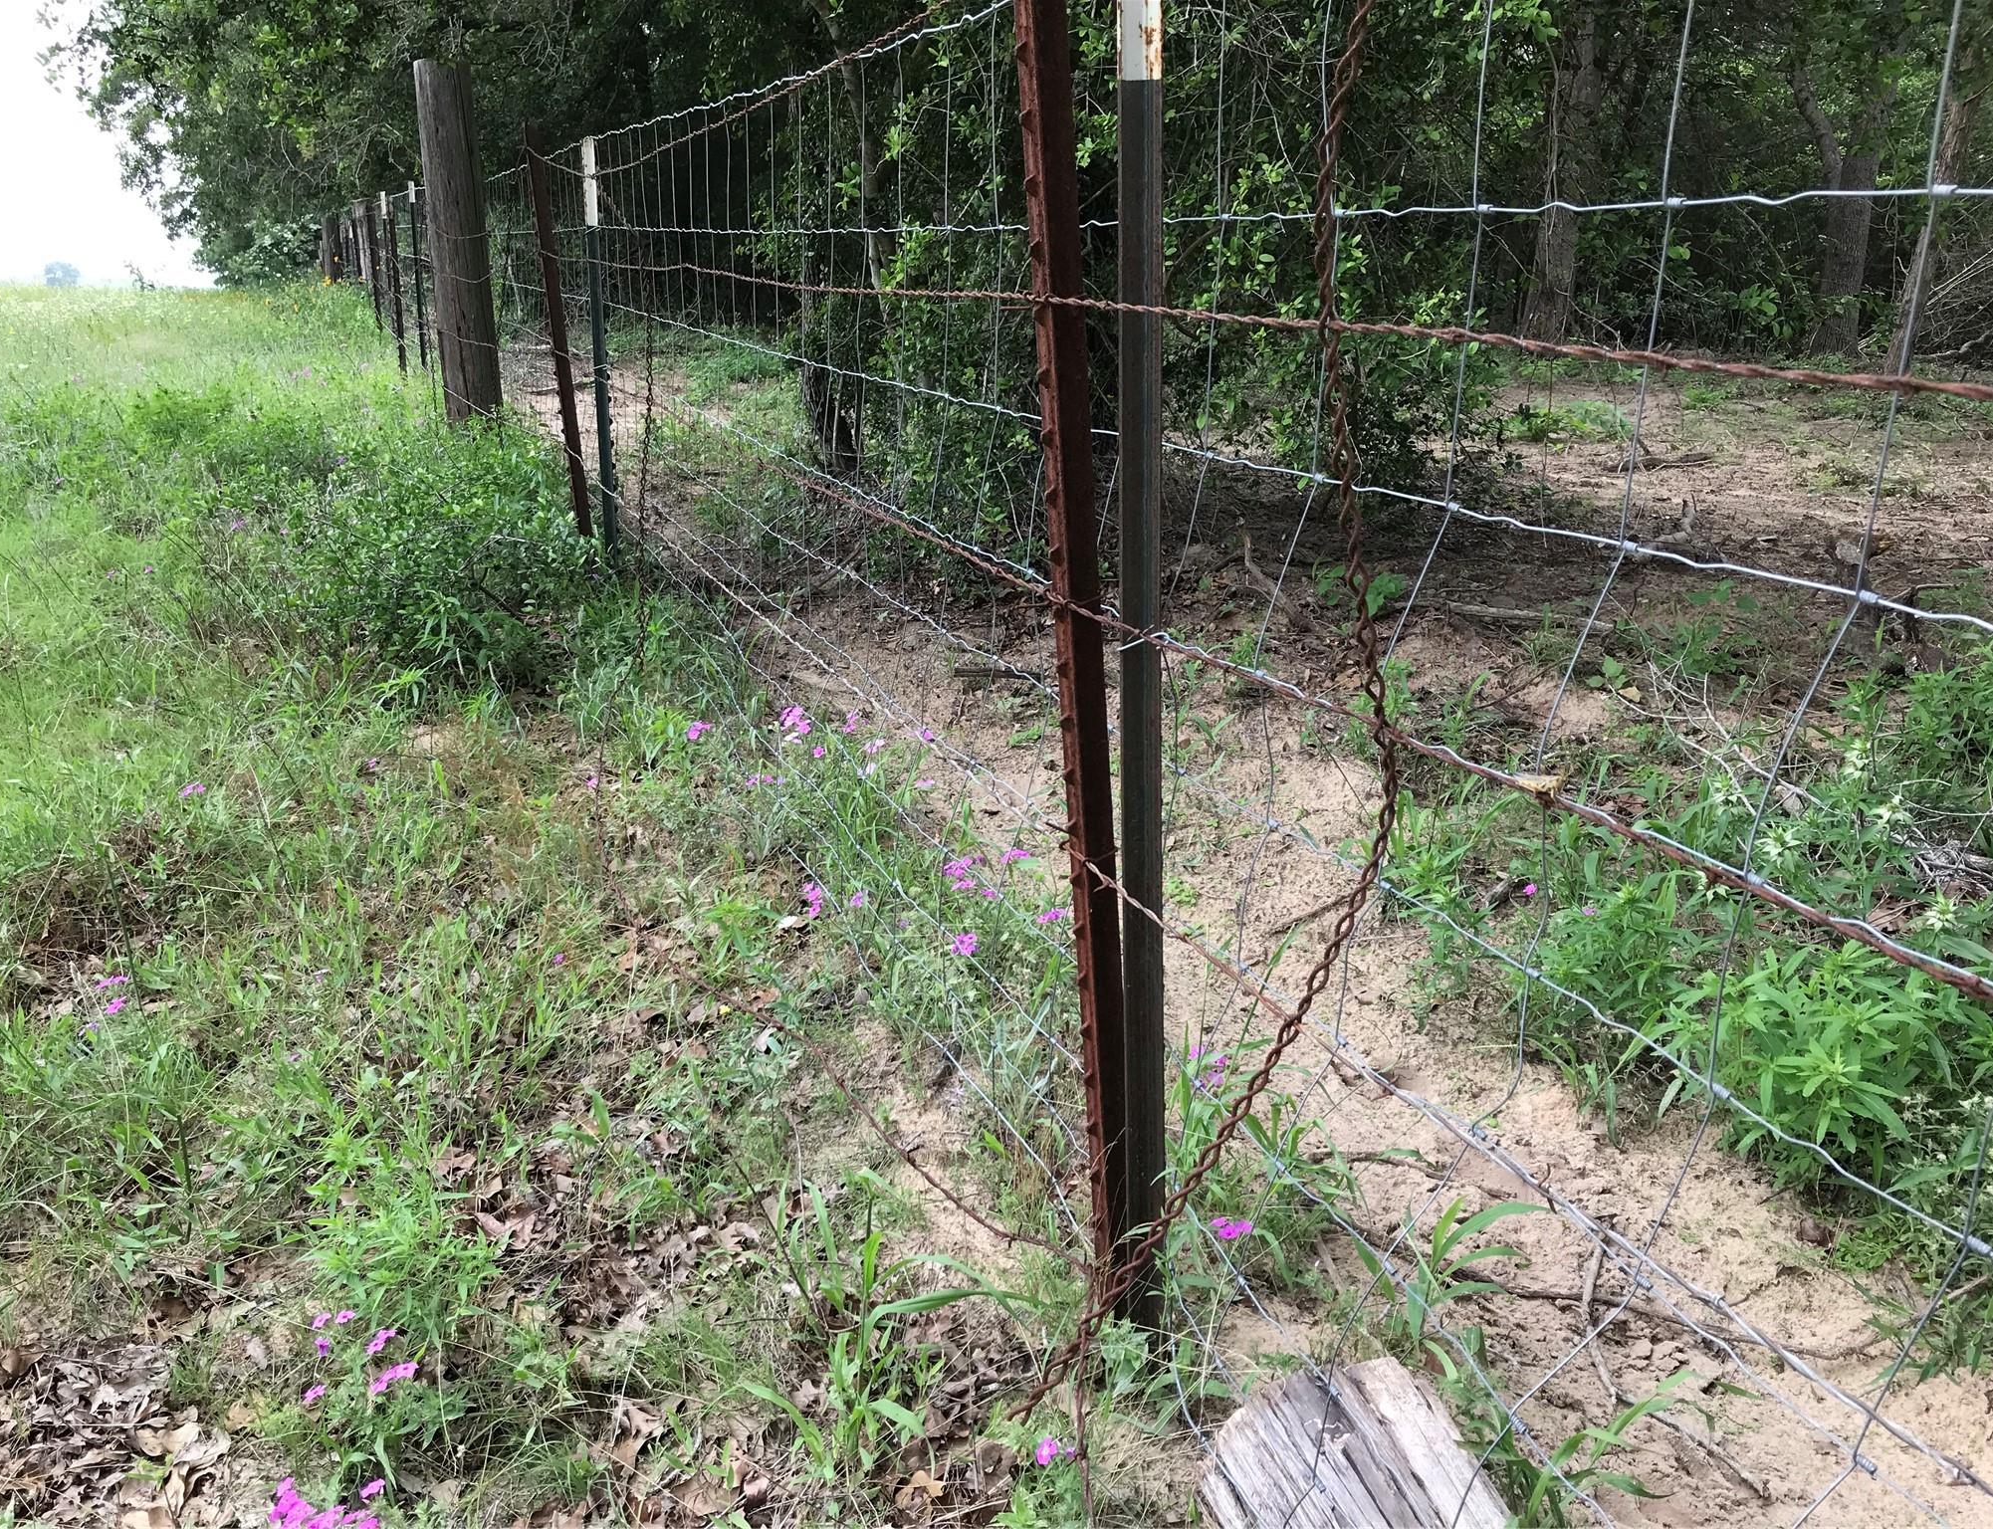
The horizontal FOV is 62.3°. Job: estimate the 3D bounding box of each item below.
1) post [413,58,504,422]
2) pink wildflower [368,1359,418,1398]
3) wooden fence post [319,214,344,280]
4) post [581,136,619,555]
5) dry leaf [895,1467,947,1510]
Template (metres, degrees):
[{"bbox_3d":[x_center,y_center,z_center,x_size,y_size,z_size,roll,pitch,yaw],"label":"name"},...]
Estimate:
[{"bbox_3d":[-2.206,-2.070,6.813,0.250,1.560,0.250,-7,17,-21],"label":"post"},{"bbox_3d":[-0.526,0.535,1.436,0.042,0.028,0.040,0,16,0],"label":"pink wildflower"},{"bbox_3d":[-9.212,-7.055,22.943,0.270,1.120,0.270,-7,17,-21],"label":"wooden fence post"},{"bbox_3d":[-1.001,-0.969,4.186,0.040,1.170,0.040,-6,17,-22],"label":"post"},{"bbox_3d":[-0.066,0.627,1.426,0.047,0.020,0.048,0,16,0],"label":"dry leaf"}]

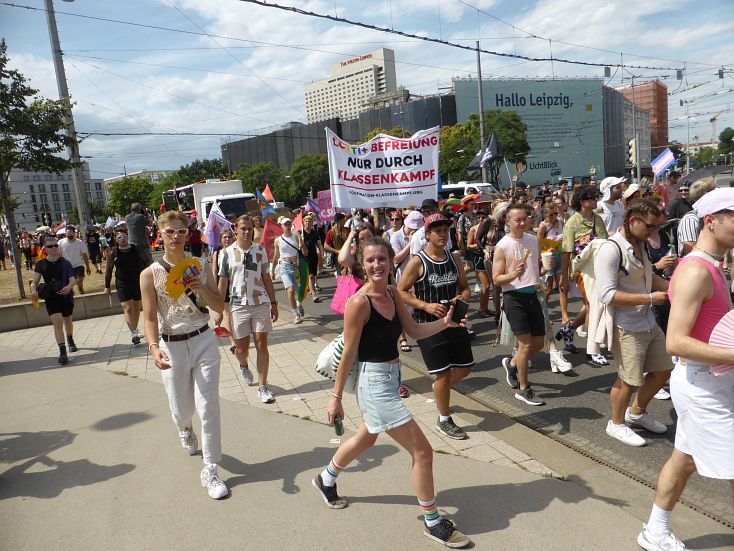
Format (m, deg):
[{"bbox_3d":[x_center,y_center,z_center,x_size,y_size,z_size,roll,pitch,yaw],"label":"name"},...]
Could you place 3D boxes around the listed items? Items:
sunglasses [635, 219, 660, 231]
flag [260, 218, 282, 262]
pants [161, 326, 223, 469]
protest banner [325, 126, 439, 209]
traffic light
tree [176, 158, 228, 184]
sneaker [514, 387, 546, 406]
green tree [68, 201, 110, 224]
[{"bbox_3d":[1.900,-0.344,3.430,0.148,0.050,0.150,-12,33,-37],"label":"sunglasses"},{"bbox_3d":[-1.557,-0.571,8.300,0.420,0.750,0.150,-6,9,-5],"label":"flag"},{"bbox_3d":[-1.310,0.884,3.780,0.420,0.920,0.750,-7,8,-21],"label":"pants"},{"bbox_3d":[0.248,-1.837,8.700,1.950,1.360,0.150,-3,7,-6],"label":"protest banner"},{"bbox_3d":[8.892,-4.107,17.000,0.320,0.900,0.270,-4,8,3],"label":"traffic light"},{"bbox_3d":[-31.734,-16.239,100.927,10.200,13.660,9.500,-7,8,-17],"label":"tree"},{"bbox_3d":[1.410,1.043,4.426,0.107,0.115,0.292,-11,11,-34],"label":"sneaker"},{"bbox_3d":[-46.221,-9.278,85.446,7.000,6.570,6.500,-9,9,-30],"label":"green tree"}]

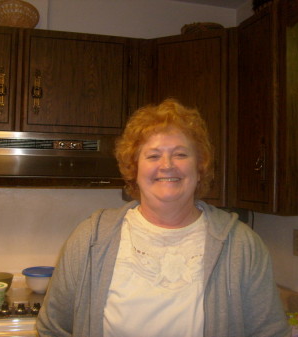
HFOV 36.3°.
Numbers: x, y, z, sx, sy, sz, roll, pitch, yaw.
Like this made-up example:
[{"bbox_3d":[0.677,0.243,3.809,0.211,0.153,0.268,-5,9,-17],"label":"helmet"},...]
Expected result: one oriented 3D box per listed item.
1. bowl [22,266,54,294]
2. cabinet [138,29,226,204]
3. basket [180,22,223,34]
[{"bbox_3d":[-0.513,0.544,2.180,0.180,0.110,0.180,1,-1,-15],"label":"bowl"},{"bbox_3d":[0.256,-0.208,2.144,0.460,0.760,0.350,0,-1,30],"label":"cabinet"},{"bbox_3d":[0.248,-0.632,2.110,0.210,0.085,0.180,0,-1,30],"label":"basket"}]

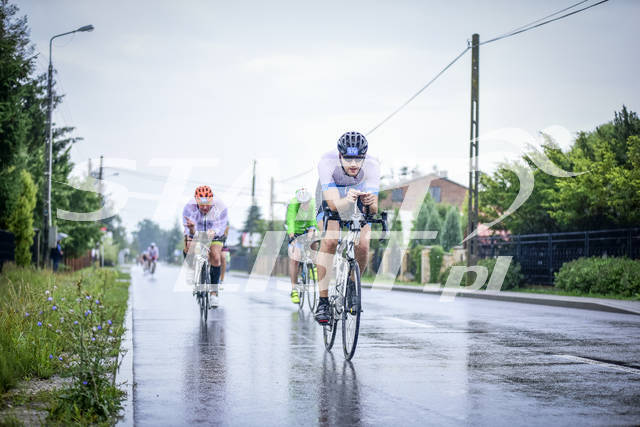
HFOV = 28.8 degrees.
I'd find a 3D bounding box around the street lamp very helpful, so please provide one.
[{"bbox_3d":[-9.295,-2.421,46.000,1.950,9.130,0.350,1,-2,-8],"label":"street lamp"}]

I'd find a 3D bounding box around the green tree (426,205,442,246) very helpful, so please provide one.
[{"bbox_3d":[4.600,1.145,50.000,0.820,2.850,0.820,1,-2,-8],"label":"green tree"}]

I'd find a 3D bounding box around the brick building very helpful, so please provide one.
[{"bbox_3d":[7.809,0.841,93.000,7.200,7.400,8.500,1,-2,-8],"label":"brick building"}]

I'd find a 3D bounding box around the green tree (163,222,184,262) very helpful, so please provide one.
[{"bbox_3d":[-21.776,4.311,185.000,3.300,6.540,3.300,1,-2,-8],"label":"green tree"}]

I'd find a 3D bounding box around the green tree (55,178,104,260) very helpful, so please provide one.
[{"bbox_3d":[-15.977,0.626,82.000,3.500,6.130,3.500,1,-2,-8],"label":"green tree"}]

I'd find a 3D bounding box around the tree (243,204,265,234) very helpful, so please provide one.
[{"bbox_3d":[-5.984,2.025,112.000,2.300,5.670,2.300,1,-2,-8],"label":"tree"}]

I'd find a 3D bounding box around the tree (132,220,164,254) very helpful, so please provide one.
[{"bbox_3d":[-34.650,5.323,250.000,6.200,8.800,6.200,1,-2,-9],"label":"tree"}]

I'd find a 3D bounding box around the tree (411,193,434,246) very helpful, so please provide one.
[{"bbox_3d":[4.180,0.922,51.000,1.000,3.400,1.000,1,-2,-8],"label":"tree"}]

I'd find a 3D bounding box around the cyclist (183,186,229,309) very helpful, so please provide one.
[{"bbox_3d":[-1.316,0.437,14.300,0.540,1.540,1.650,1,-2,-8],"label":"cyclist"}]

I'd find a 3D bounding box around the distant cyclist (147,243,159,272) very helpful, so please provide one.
[{"bbox_3d":[-8.329,2.217,62.000,0.580,1.550,1.650,1,-2,-9],"label":"distant cyclist"}]

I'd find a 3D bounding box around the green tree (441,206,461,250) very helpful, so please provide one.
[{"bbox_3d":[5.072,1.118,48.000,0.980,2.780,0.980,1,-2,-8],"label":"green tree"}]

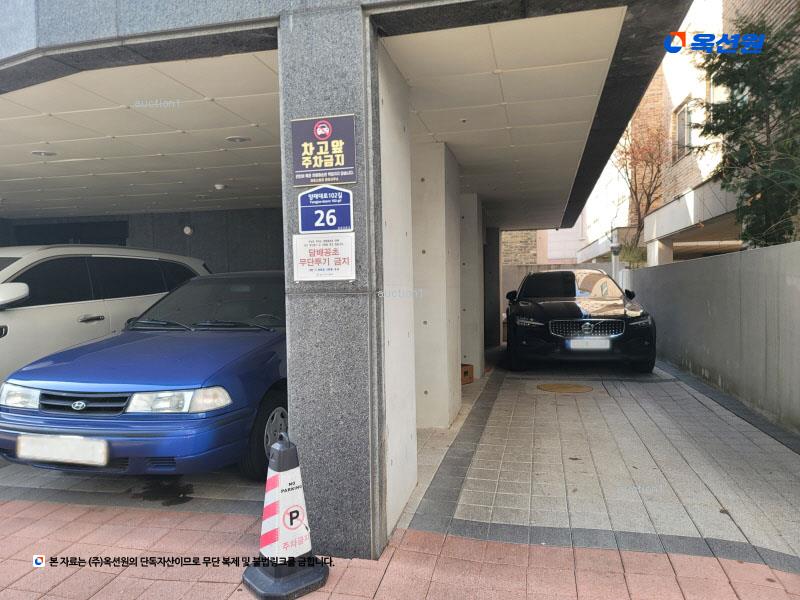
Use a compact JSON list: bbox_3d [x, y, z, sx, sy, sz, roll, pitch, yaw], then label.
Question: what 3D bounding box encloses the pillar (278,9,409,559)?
[{"bbox_3d":[-0.221,-0.058,3.088,0.416,2.412,1.008,-1,1,14],"label":"pillar"}]

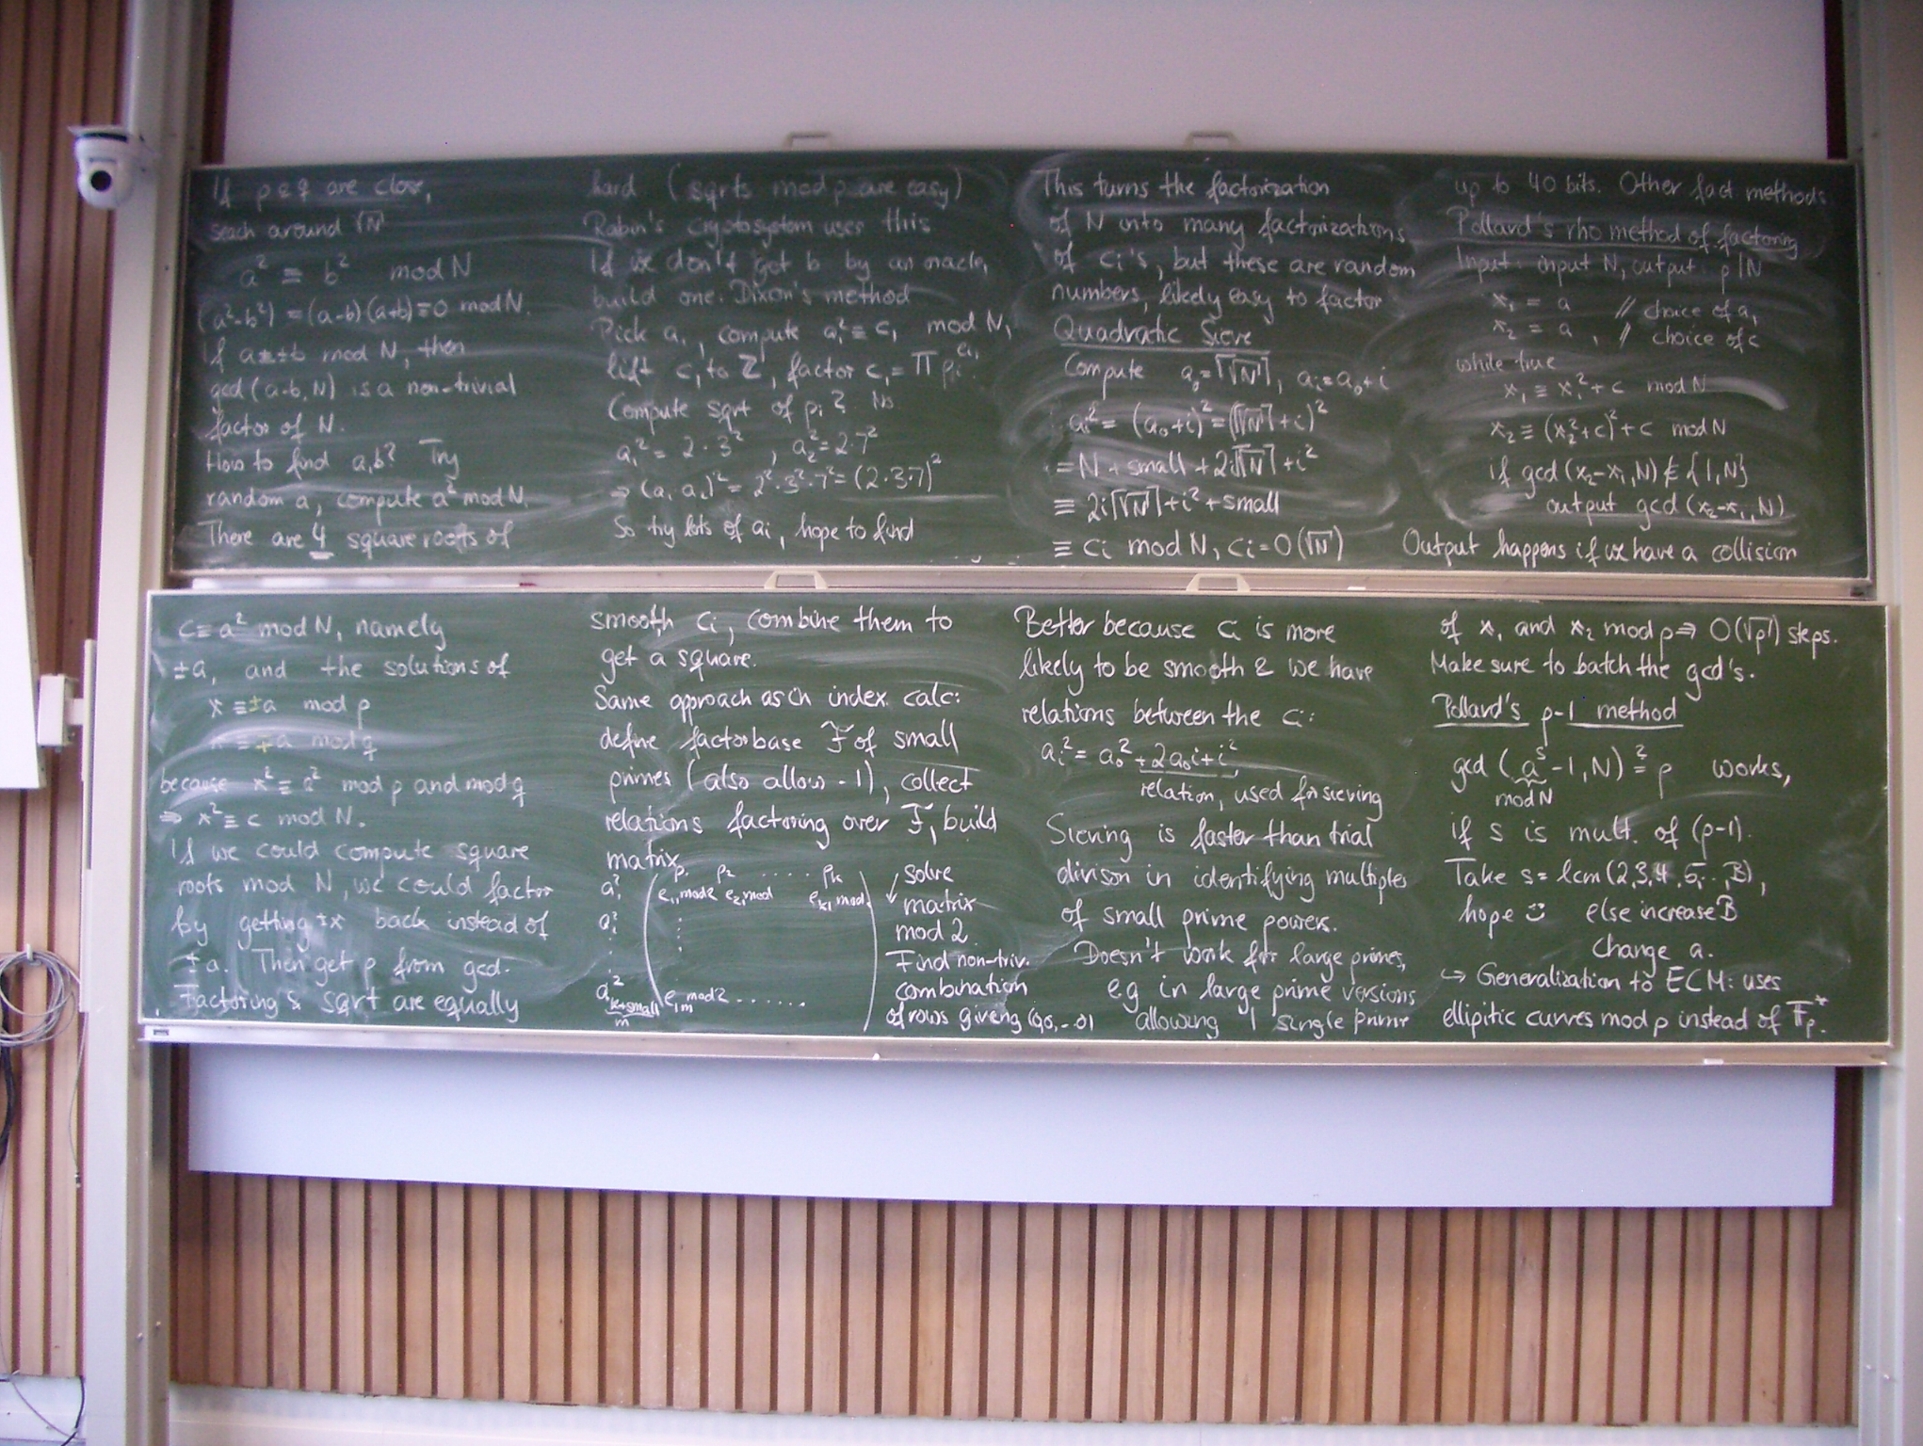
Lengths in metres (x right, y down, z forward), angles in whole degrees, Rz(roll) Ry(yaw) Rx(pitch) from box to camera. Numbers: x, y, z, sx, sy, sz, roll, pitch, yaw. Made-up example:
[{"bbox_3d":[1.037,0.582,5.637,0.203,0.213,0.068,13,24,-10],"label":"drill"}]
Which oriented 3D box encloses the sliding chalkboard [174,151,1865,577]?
[{"bbox_3d":[0.112,-0.842,4.570,3.950,1.000,0.050,0,-3,2],"label":"sliding chalkboard"}]

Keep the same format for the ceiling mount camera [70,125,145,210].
[{"bbox_3d":[-1.895,-1.233,4.330,0.140,0.160,0.155,1,-3,-13],"label":"ceiling mount camera"}]

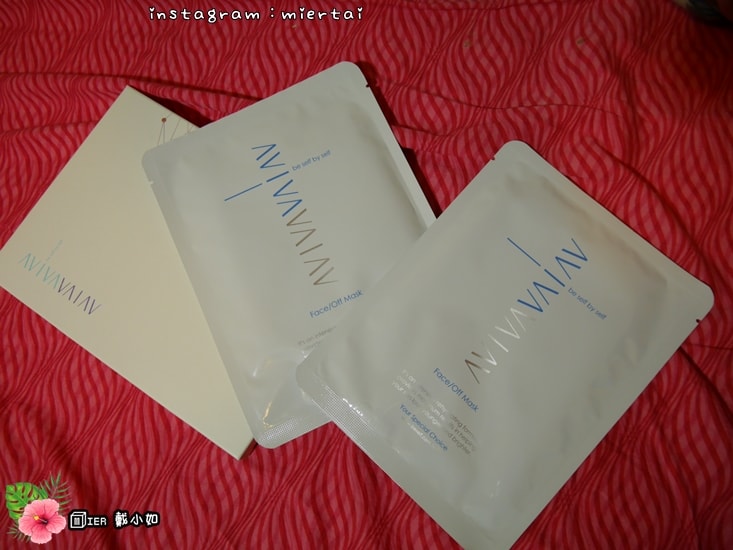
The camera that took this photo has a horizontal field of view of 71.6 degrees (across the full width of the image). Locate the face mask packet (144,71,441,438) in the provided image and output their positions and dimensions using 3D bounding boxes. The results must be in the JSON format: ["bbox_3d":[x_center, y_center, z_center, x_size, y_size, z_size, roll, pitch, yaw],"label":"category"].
[{"bbox_3d":[-0.030,-0.016,0.273,0.133,0.011,0.178,-25,80,-1],"label":"face mask packet"}]

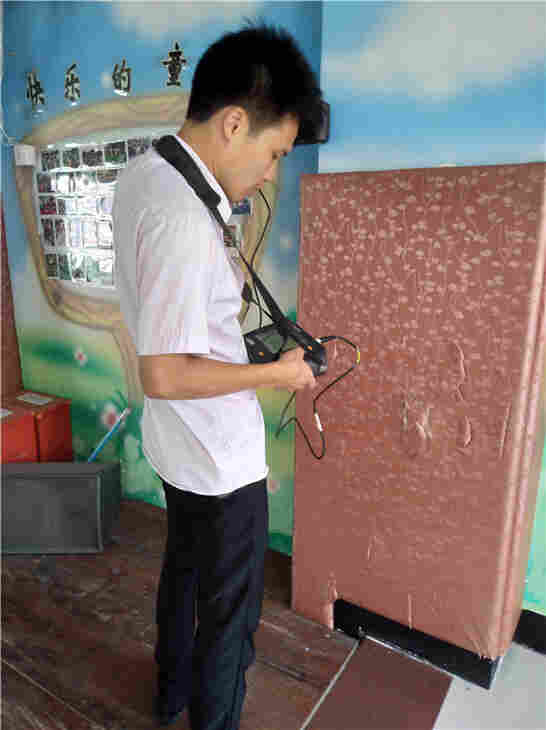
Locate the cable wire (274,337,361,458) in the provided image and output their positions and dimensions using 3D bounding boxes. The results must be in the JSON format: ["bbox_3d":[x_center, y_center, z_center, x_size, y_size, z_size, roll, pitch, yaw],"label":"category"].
[{"bbox_3d":[0.095,0.075,1.034,0.178,0.264,0.100,1,11,0],"label":"cable wire"}]

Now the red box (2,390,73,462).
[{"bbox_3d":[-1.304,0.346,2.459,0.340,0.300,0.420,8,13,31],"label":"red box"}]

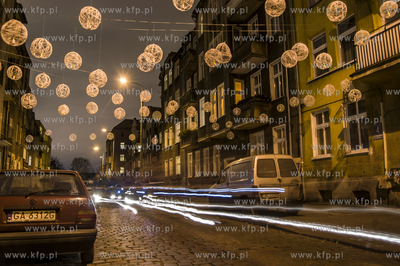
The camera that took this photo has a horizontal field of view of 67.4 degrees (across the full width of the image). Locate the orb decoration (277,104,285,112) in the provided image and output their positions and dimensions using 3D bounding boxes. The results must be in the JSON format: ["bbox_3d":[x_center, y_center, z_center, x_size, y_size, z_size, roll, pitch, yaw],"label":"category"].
[{"bbox_3d":[3.962,-1.199,14.606,0.385,0.385,0.385,0,-9,0],"label":"orb decoration"}]

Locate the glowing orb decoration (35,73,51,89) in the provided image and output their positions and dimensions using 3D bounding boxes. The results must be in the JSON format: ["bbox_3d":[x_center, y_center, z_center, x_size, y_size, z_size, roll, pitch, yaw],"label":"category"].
[{"bbox_3d":[-4.354,-1.440,8.339,0.399,0.411,0.399,-1,-9,0],"label":"glowing orb decoration"}]

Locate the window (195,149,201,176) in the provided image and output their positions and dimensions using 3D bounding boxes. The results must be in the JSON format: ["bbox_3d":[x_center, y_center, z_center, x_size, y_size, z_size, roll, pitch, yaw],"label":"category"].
[{"bbox_3d":[-0.149,2.697,25.876,0.150,2.237,1.110,5,-12,-23],"label":"window"}]

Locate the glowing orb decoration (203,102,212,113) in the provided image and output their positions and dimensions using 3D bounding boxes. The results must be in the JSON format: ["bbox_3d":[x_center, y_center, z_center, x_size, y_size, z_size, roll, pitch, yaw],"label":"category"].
[{"bbox_3d":[0.373,-1.146,13.470,0.400,0.400,0.400,3,-10,-20],"label":"glowing orb decoration"}]

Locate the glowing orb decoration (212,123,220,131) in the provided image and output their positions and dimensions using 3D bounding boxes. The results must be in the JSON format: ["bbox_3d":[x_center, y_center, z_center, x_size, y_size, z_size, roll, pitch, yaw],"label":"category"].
[{"bbox_3d":[0.882,-0.334,16.422,0.399,0.411,0.399,-1,-9,0],"label":"glowing orb decoration"}]

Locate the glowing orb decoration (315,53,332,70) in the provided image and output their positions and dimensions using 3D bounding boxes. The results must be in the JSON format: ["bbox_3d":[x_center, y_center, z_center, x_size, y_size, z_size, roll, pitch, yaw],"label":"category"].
[{"bbox_3d":[3.188,-1.834,7.675,0.420,0.420,0.420,5,-12,-23],"label":"glowing orb decoration"}]

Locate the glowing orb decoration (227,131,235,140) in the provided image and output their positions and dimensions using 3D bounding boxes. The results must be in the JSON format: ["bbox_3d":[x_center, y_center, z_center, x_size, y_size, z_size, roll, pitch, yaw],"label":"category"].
[{"bbox_3d":[1.586,0.169,15.379,0.390,0.390,0.390,0,-9,0],"label":"glowing orb decoration"}]

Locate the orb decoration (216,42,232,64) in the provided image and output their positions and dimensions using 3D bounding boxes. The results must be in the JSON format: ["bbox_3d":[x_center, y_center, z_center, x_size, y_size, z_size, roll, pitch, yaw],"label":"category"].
[{"bbox_3d":[0.563,-1.828,6.871,0.383,0.429,0.383,-1,-9,0],"label":"orb decoration"}]

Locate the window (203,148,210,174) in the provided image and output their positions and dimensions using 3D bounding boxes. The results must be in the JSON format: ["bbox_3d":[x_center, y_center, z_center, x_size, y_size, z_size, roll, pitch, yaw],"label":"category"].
[{"bbox_3d":[0.572,2.346,24.215,0.200,2.184,1.200,3,-10,-22],"label":"window"}]

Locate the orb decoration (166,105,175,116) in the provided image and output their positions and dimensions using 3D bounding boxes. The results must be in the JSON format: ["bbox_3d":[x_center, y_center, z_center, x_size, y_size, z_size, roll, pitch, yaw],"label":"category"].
[{"bbox_3d":[-1.232,-0.957,12.868,0.395,0.395,0.395,0,-9,0],"label":"orb decoration"}]

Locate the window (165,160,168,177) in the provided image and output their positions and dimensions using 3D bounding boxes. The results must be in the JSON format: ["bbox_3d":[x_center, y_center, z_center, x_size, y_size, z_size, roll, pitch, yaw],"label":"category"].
[{"bbox_3d":[-4.000,4.288,36.000,0.200,1.950,1.150,3,-10,-20],"label":"window"}]

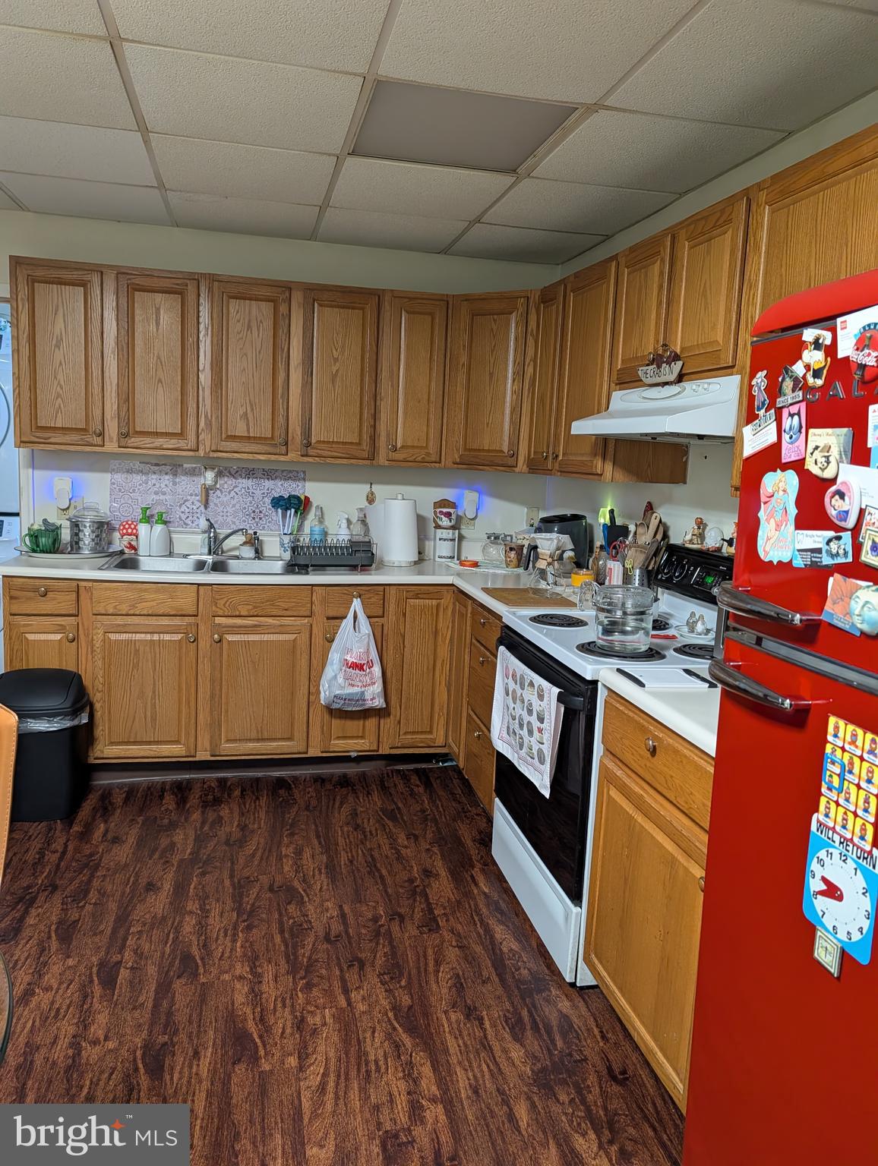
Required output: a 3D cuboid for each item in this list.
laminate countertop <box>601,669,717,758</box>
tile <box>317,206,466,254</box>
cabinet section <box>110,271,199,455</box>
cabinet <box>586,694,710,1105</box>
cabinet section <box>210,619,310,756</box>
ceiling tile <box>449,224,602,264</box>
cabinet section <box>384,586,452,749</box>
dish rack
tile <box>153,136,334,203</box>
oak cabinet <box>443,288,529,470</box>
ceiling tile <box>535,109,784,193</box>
[{"bbox_3d":[0.798,0.300,1.855,0.644,0.040,0.652,0,10,-13],"label":"laminate countertop"},{"bbox_3d":[-0.215,-1.555,3.555,0.605,0.020,0.566,0,10,-13],"label":"tile"},{"bbox_3d":[-1.241,-0.959,3.602,0.355,0.747,0.325,0,10,-13],"label":"cabinet section"},{"bbox_3d":[0.777,0.753,2.003,0.620,0.869,0.610,0,10,-13],"label":"cabinet"},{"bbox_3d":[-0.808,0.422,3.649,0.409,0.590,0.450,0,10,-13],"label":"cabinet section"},{"bbox_3d":[0.390,-1.575,3.763,0.590,0.018,0.580,0,10,-13],"label":"ceiling tile"},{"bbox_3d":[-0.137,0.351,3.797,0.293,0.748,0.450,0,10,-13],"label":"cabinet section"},{"bbox_3d":[-0.470,-0.142,3.594,0.375,0.140,0.310,0,10,-13],"label":"dish rack"},{"bbox_3d":[-0.679,-1.453,2.861,0.601,0.022,0.599,0,10,-13],"label":"tile"},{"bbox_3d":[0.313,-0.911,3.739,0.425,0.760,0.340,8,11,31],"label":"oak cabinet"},{"bbox_3d":[0.647,-1.343,2.545,0.593,0.020,0.600,0,10,-13],"label":"ceiling tile"}]

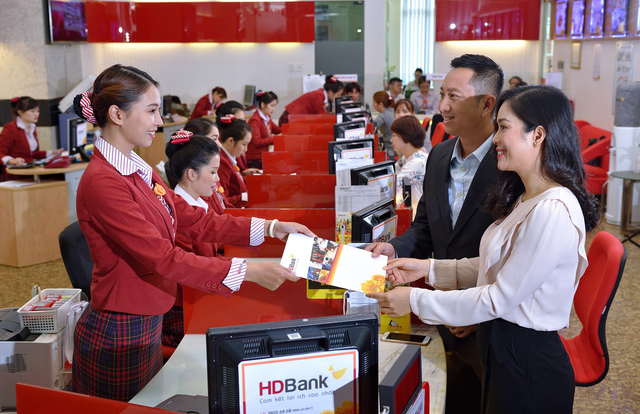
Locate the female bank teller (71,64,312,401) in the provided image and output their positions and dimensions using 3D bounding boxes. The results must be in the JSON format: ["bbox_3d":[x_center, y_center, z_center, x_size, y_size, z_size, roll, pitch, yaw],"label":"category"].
[{"bbox_3d":[-0.370,0.429,2.651,0.680,1.690,0.500,2,11,13],"label":"female bank teller"}]

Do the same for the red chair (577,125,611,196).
[{"bbox_3d":[2.720,-0.416,9.582,0.780,0.870,0.820,-6,12,-28],"label":"red chair"}]

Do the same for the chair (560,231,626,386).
[{"bbox_3d":[0.850,0.577,3.575,0.600,0.970,0.560,1,11,3],"label":"chair"}]

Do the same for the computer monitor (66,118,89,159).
[{"bbox_3d":[-1.875,-0.519,6.897,0.190,0.360,0.370,2,11,11],"label":"computer monitor"}]

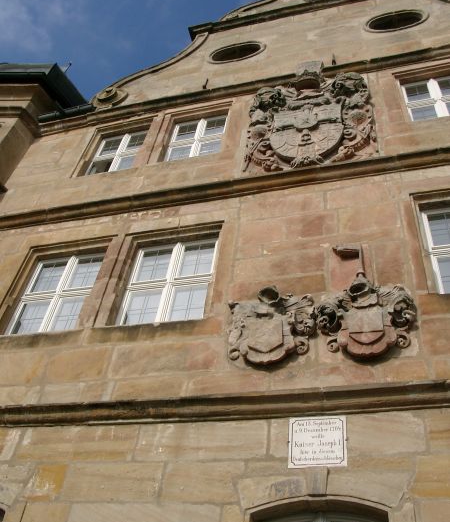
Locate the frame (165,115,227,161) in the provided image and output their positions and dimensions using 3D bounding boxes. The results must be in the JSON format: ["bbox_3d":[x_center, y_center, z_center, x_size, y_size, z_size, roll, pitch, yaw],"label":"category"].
[{"bbox_3d":[-0.470,-1.987,9.955,0.978,1.387,0.113,-7,-48,15],"label":"frame"}]

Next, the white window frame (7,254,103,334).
[{"bbox_3d":[-2.241,0.486,7.921,1.062,1.495,0.113,-7,-48,15],"label":"white window frame"}]

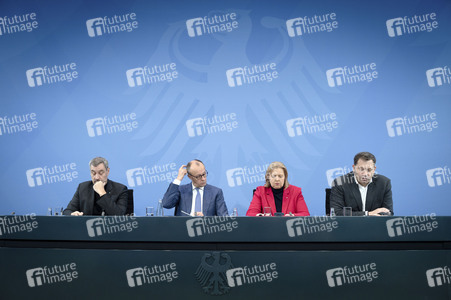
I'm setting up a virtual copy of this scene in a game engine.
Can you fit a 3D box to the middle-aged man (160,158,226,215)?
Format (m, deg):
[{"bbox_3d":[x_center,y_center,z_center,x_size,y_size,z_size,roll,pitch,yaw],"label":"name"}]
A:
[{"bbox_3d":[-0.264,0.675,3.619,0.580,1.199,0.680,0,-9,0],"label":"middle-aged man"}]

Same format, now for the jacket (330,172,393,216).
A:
[{"bbox_3d":[1.168,0.497,3.546,0.550,0.627,0.480,-1,-9,7],"label":"jacket"}]

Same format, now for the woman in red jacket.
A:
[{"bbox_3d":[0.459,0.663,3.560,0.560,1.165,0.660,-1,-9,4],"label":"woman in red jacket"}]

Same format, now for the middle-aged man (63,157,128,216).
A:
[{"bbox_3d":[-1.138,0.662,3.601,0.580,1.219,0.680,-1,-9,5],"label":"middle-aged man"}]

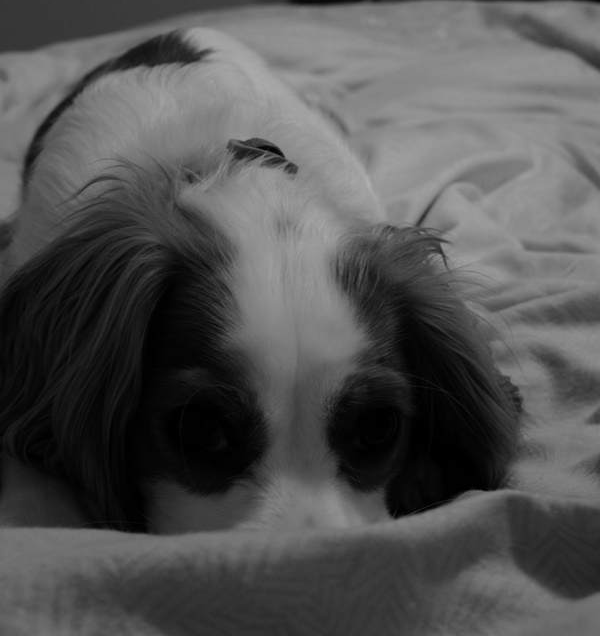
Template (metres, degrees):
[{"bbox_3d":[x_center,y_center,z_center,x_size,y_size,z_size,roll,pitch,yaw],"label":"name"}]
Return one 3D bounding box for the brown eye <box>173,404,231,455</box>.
[{"bbox_3d":[-0.042,0.048,0.437,0.025,0.020,0.017,3,14,11],"label":"brown eye"}]

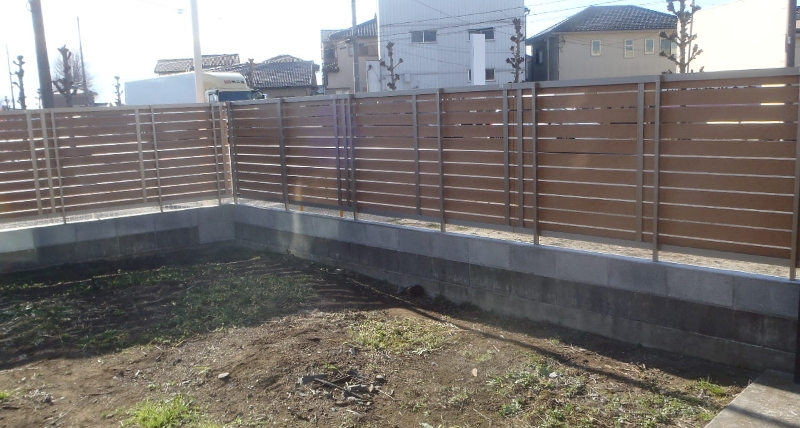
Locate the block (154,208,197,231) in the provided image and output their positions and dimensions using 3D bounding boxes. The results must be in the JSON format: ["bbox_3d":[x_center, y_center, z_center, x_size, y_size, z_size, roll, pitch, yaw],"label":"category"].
[{"bbox_3d":[-2.571,0.065,7.353,0.395,0.195,0.120,-8,11,-34],"label":"block"}]

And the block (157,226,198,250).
[{"bbox_3d":[-2.564,0.265,7.386,0.395,0.195,0.120,-8,11,-34],"label":"block"}]

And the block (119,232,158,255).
[{"bbox_3d":[-2.908,0.316,7.154,0.395,0.195,0.120,-8,11,-34],"label":"block"}]

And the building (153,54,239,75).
[{"bbox_3d":[-22.582,-14.042,74.104,9.600,7.555,7.800,-2,9,0],"label":"building"}]

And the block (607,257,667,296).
[{"bbox_3d":[1.607,0.413,4.318,0.390,0.190,0.120,7,13,44],"label":"block"}]

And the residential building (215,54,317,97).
[{"bbox_3d":[-11.455,-10.567,55.943,8.800,5.900,8.000,-2,10,0],"label":"residential building"}]

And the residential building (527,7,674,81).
[{"bbox_3d":[15.124,-11.113,47.139,10.800,7.772,8.000,-3,9,-3],"label":"residential building"}]

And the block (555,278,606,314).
[{"bbox_3d":[1.327,0.576,4.627,0.390,0.190,0.120,7,13,44],"label":"block"}]

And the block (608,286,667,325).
[{"bbox_3d":[1.616,0.610,4.351,0.390,0.190,0.120,7,13,44],"label":"block"}]

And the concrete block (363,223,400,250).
[{"bbox_3d":[-0.122,0.208,5.971,0.390,0.190,0.120,7,13,44],"label":"concrete block"}]

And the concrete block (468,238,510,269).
[{"bbox_3d":[0.741,0.310,5.150,0.395,0.195,0.120,7,13,43],"label":"concrete block"}]

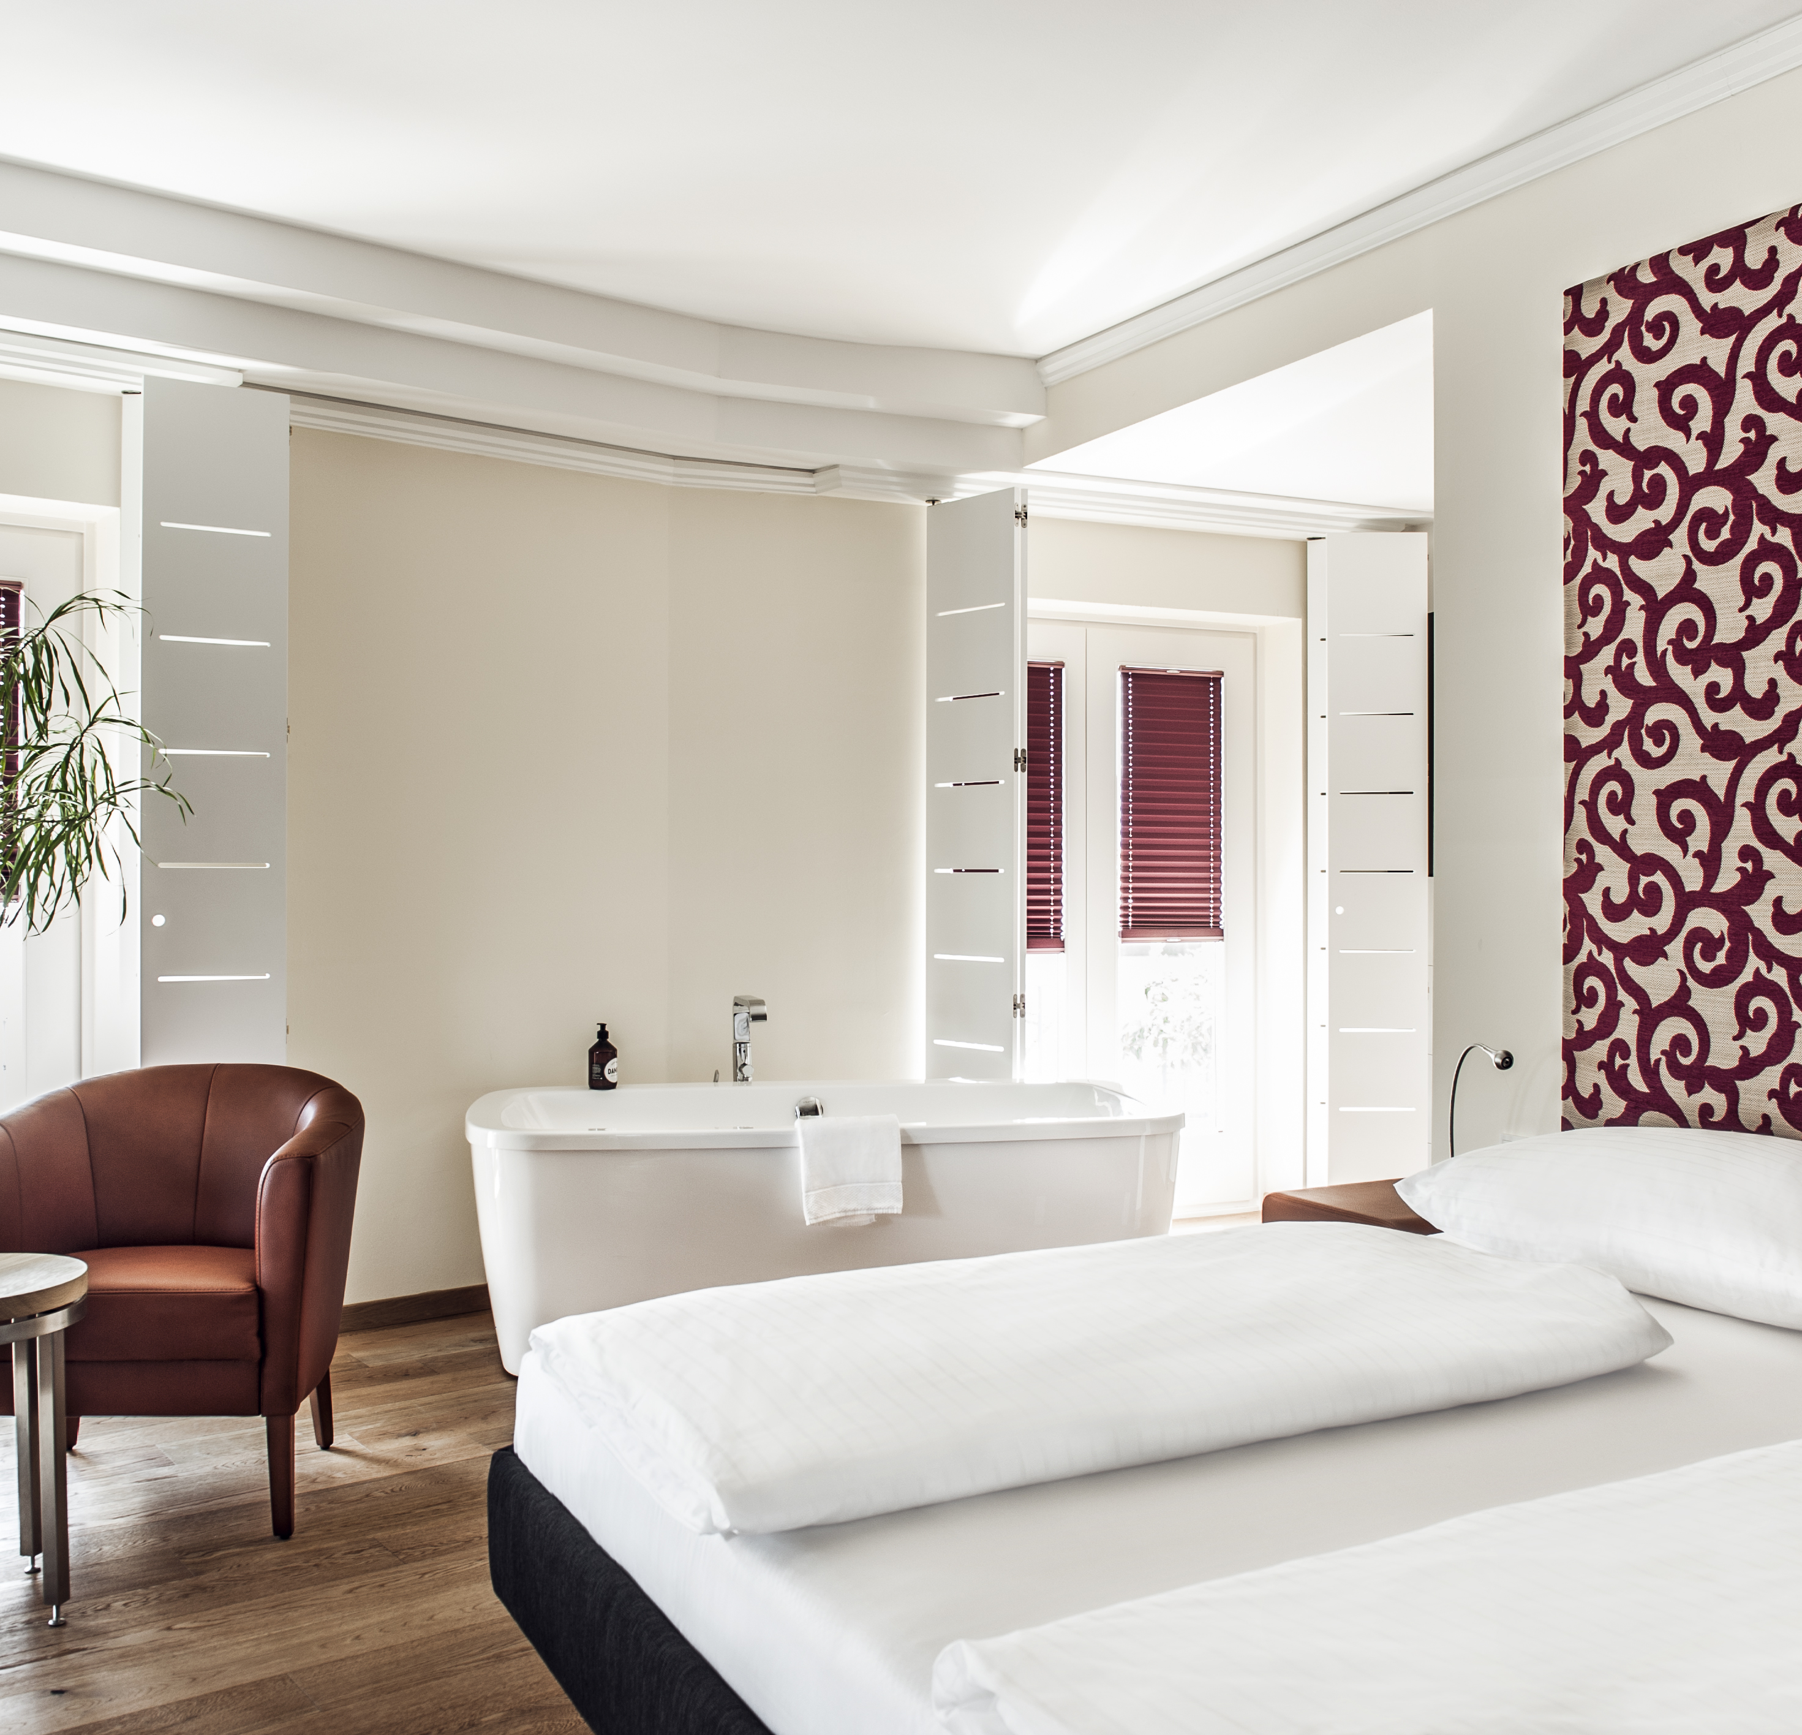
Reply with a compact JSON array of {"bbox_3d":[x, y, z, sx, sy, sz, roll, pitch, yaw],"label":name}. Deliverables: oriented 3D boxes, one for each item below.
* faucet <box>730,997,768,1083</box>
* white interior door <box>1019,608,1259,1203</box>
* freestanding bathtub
[{"bbox_3d":[-0.403,0.462,4.646,0.055,0.236,0.160,0,0,-22],"label":"faucet"},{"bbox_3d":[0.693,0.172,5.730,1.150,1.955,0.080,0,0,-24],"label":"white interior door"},{"bbox_3d":[-0.180,0.868,4.307,1.714,0.564,0.830,0,0,-7],"label":"freestanding bathtub"}]

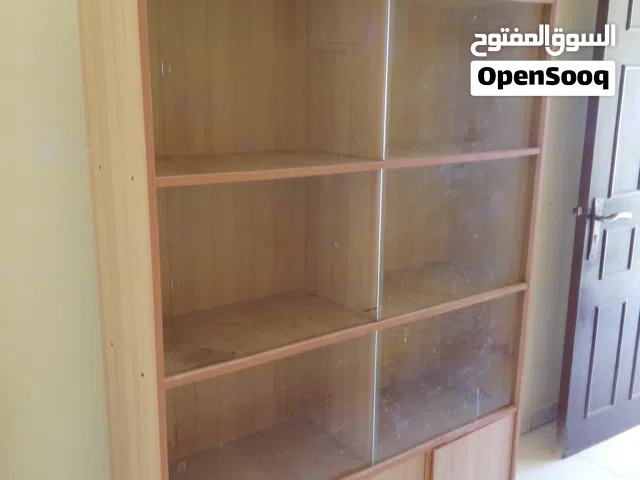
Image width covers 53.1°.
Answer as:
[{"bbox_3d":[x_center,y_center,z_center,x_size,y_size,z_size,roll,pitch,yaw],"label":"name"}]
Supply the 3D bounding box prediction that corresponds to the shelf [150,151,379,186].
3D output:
[{"bbox_3d":[-0.167,-0.167,1.437,0.551,0.020,0.317,-9,16,-35],"label":"shelf"}]

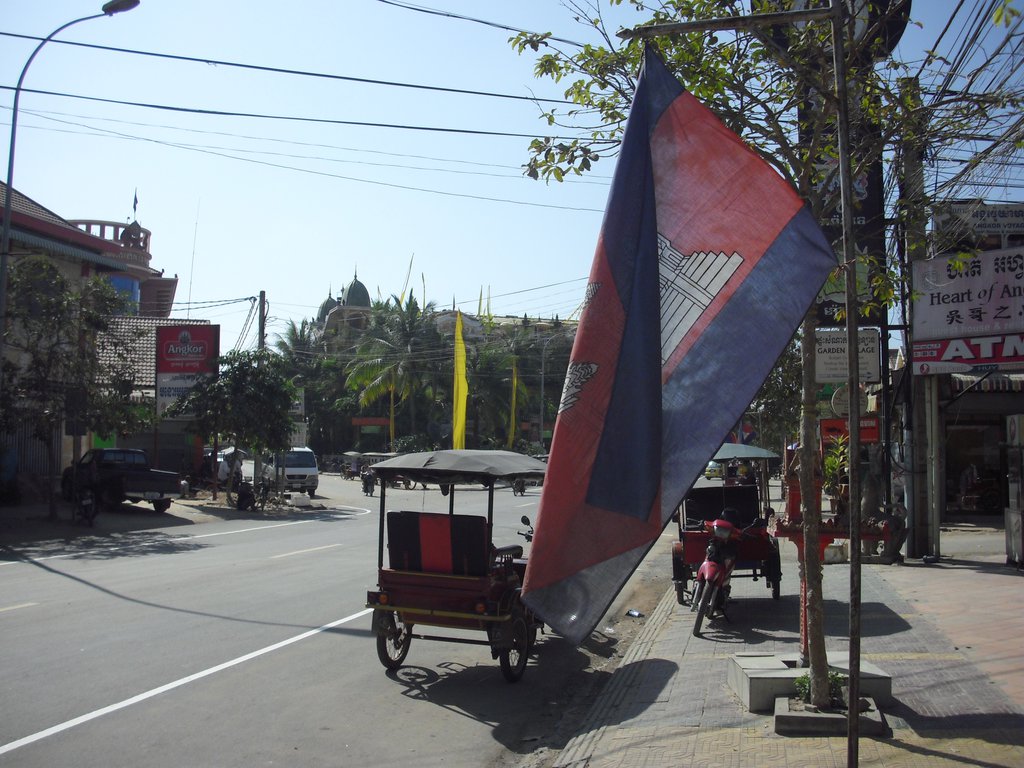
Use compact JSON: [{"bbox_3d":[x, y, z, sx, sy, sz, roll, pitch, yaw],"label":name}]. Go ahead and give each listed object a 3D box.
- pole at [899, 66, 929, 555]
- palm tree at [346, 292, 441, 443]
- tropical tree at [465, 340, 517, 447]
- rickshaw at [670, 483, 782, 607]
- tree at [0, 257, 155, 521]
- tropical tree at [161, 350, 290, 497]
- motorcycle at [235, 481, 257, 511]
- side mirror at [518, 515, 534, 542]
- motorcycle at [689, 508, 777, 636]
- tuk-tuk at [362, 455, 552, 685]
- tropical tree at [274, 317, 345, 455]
[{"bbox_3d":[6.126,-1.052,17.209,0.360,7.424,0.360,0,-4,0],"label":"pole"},{"bbox_3d":[-9.276,-0.338,88.215,7.359,13.845,7.359,0,-4,0],"label":"palm tree"},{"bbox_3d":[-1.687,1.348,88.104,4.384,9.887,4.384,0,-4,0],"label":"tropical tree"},{"bbox_3d":[2.345,1.600,12.522,1.200,1.680,1.800,0,-4,6],"label":"rickshaw"},{"bbox_3d":[-11.676,0.018,30.063,4.377,6.994,4.158,0,-4,0],"label":"tree"},{"bbox_3d":[-9.303,1.342,36.991,4.279,5.099,4.065,0,-4,0],"label":"tropical tree"},{"bbox_3d":[-8.230,3.379,34.651,0.700,1.020,1.800,1,-4,-10],"label":"motorcycle"},{"bbox_3d":[0.142,1.414,11.000,0.150,0.230,0.100,-1,-4,15],"label":"side mirror"},{"bbox_3d":[2.065,1.806,10.804,0.740,1.070,1.870,-1,-4,15],"label":"motorcycle"},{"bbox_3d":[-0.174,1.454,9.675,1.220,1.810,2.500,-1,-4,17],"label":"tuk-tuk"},{"bbox_3d":[-15.134,0.565,84.145,5.231,11.397,5.231,0,-4,0],"label":"tropical tree"}]

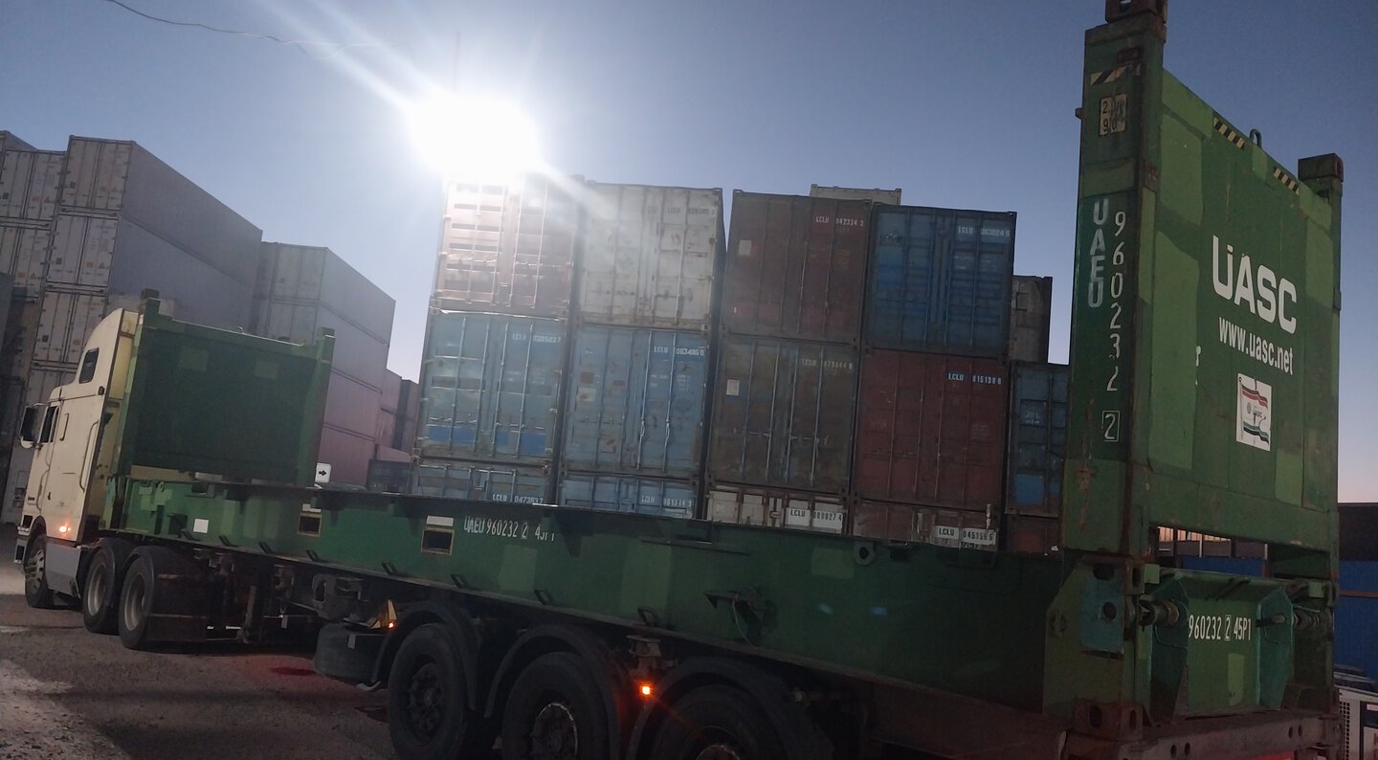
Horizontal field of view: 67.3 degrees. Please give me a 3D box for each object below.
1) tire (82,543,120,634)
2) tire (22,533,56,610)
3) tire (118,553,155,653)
[{"bbox_3d":[-6.774,2.435,12.118,0.290,1.036,1.036,13,-11,-44],"label":"tire"},{"bbox_3d":[-8.779,2.609,14.136,0.300,1.030,1.030,13,-11,-44],"label":"tire"},{"bbox_3d":[-5.852,2.377,11.188,0.290,1.044,1.044,13,-11,-44],"label":"tire"}]

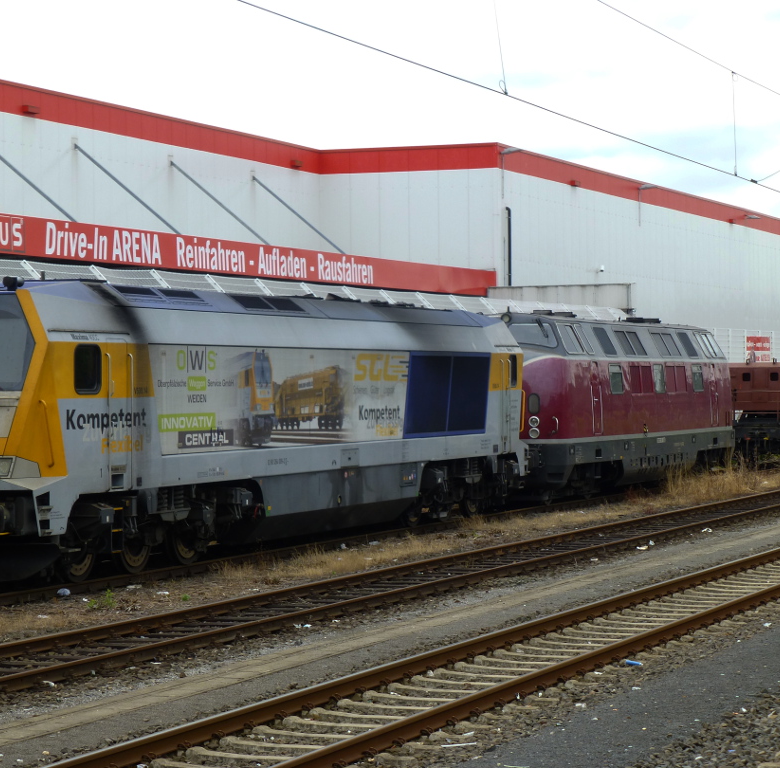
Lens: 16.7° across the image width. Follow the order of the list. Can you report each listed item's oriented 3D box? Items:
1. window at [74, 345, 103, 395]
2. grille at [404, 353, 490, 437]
[{"bbox_3d":[-4.119,-0.195,36.135,0.080,0.695,0.765,0,0,23],"label":"window"},{"bbox_3d":[1.093,0.196,50.445,0.100,1.604,5.328,0,0,20],"label":"grille"}]

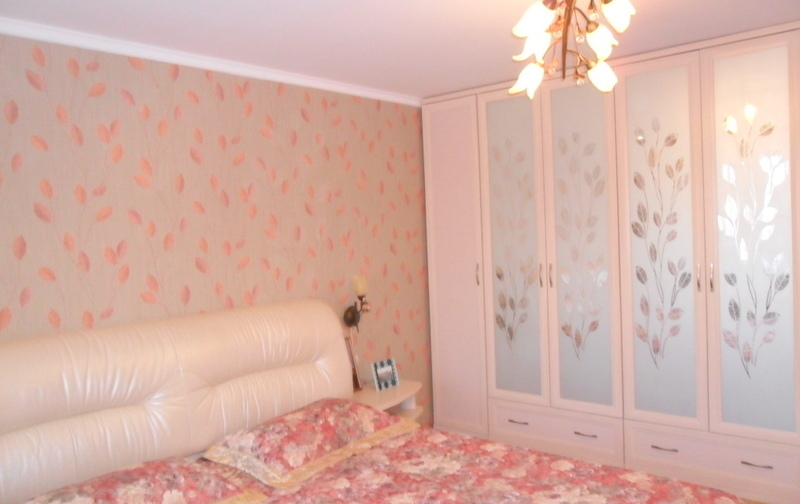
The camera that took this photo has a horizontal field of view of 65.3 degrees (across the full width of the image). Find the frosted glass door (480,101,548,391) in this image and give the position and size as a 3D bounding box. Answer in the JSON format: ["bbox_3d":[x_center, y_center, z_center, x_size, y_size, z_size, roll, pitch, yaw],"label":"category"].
[{"bbox_3d":[0.781,-0.041,4.277,0.483,2.134,0.040,0,3,40],"label":"frosted glass door"}]

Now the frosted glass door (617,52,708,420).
[{"bbox_3d":[1.524,-0.045,3.646,0.483,2.134,0.040,0,3,40],"label":"frosted glass door"}]

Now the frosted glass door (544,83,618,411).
[{"bbox_3d":[1.152,-0.043,3.962,0.483,2.134,0.040,0,3,40],"label":"frosted glass door"}]

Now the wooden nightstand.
[{"bbox_3d":[-0.038,1.177,4.130,0.430,0.475,0.660,0,3,40],"label":"wooden nightstand"}]

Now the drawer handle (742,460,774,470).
[{"bbox_3d":[1.926,1.159,3.372,0.155,0.020,0.030,0,3,40],"label":"drawer handle"}]

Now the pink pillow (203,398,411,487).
[{"bbox_3d":[-0.405,0.840,3.084,0.560,0.180,0.880,0,3,40],"label":"pink pillow"}]

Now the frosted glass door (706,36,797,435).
[{"bbox_3d":[1.895,-0.048,3.330,0.483,2.134,0.040,0,3,40],"label":"frosted glass door"}]

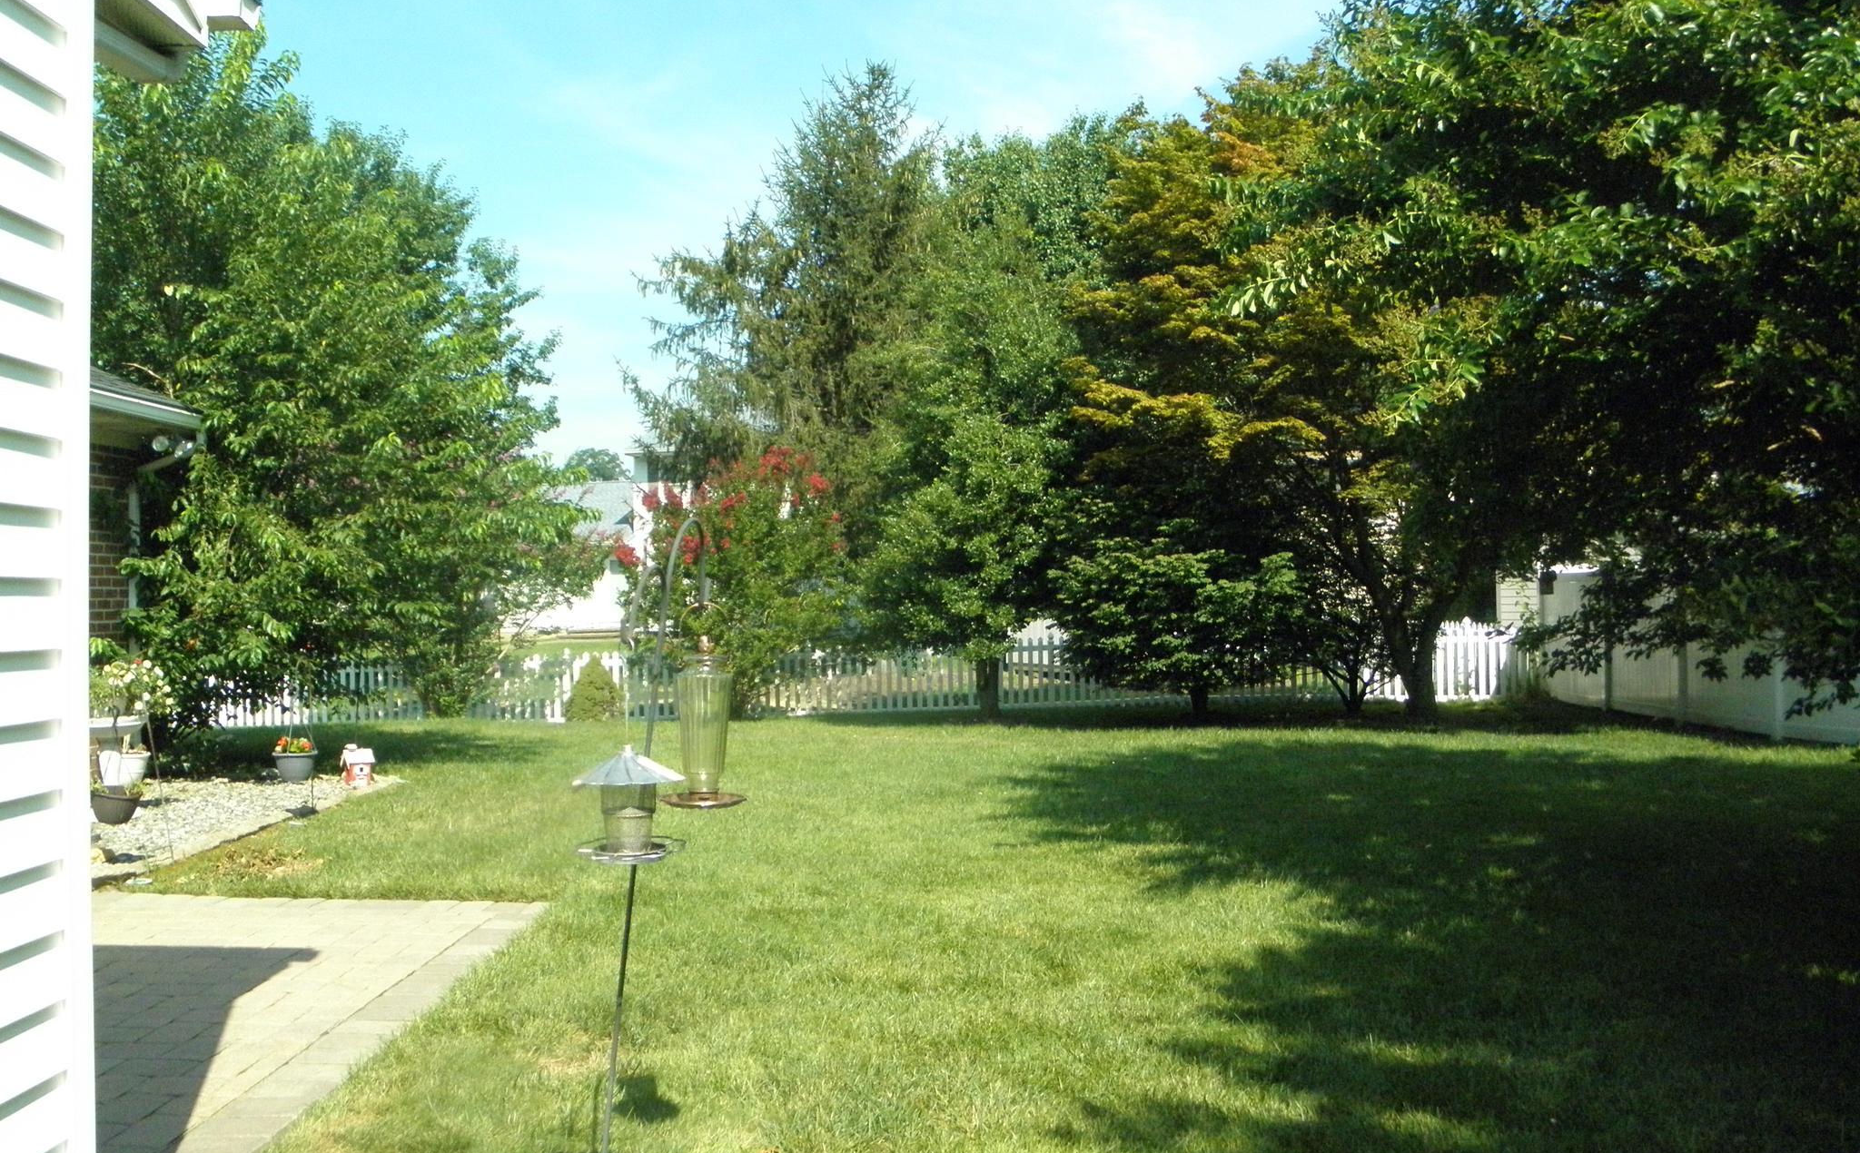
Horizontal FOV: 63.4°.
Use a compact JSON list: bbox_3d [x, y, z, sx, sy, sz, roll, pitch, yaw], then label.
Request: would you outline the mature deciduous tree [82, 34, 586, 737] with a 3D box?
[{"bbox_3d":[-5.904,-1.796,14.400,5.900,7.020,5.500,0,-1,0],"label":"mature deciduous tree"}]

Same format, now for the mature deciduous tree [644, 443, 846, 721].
[{"bbox_3d":[-2.420,0.081,19.500,2.750,3.500,2.600,0,-1,0],"label":"mature deciduous tree"}]

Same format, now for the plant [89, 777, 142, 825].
[{"bbox_3d":[-4.605,1.272,8.500,0.315,0.265,0.315,0,-1,0],"label":"plant"}]

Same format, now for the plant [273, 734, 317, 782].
[{"bbox_3d":[-4.389,1.256,10.400,0.310,0.325,0.310,0,-1,0],"label":"plant"}]

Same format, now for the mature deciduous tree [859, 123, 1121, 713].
[{"bbox_3d":[0.786,-2.043,19.600,3.450,7.710,3.400,0,-1,0],"label":"mature deciduous tree"}]

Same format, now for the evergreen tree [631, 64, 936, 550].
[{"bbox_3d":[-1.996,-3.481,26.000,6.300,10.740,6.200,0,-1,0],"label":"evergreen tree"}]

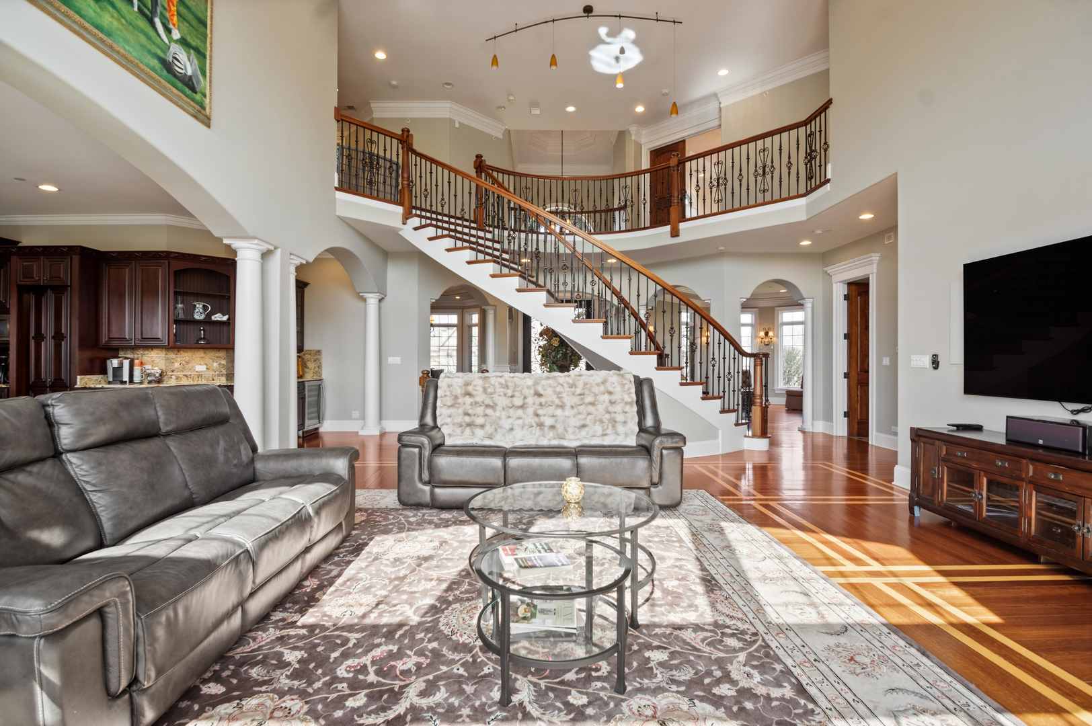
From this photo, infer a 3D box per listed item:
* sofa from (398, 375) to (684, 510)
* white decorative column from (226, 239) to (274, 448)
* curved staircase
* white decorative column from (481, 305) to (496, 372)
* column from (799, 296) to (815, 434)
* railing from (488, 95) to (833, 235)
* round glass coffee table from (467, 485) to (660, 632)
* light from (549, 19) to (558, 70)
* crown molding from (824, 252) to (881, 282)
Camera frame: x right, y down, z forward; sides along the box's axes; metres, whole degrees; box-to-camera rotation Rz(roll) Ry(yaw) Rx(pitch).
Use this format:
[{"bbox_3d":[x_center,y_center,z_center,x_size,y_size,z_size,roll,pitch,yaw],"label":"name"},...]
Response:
[{"bbox_3d":[-0.023,0.615,4.370,2.311,1.069,0.989,0,0,1],"label":"sofa"},{"bbox_3d":[-2.748,0.021,4.502,0.305,2.260,0.287,0,0,-2],"label":"white decorative column"},{"bbox_3d":[0.196,-1.018,6.509,5.520,4.335,2.070,0,0,-2],"label":"curved staircase"},{"bbox_3d":[-1.087,0.034,9.258,0.230,2.242,0.218,0,0,-45],"label":"white decorative column"},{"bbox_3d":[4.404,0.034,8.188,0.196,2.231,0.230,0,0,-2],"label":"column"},{"bbox_3d":[1.326,-2.518,6.998,4.732,1.242,1.179,0,0,22],"label":"railing"},{"bbox_3d":[0.090,0.938,2.472,0.960,0.423,0.960,0,0,0],"label":"round glass coffee table"},{"bbox_3d":[0.097,-4.255,6.474,0.103,0.673,0.103,0,0,-2],"label":"light"},{"bbox_3d":[4.502,-1.380,7.176,0.127,0.224,1.104,0,0,-2],"label":"crown molding"}]

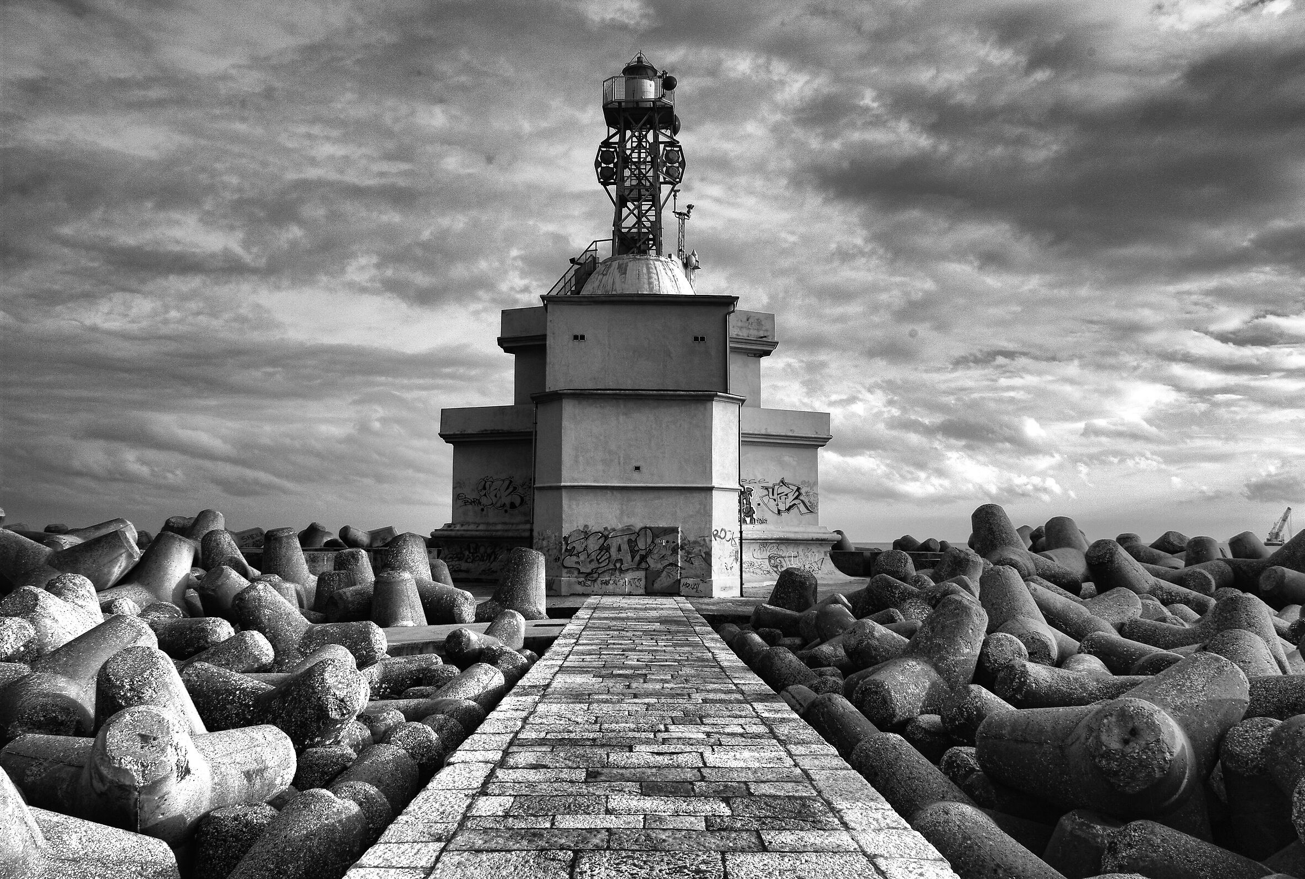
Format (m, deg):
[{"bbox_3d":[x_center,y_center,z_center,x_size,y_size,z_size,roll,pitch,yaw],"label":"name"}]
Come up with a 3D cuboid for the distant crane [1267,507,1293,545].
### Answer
[{"bbox_3d":[575.707,79.727,910.406,22.000,36.000,14.000,-4,-7,32],"label":"distant crane"}]

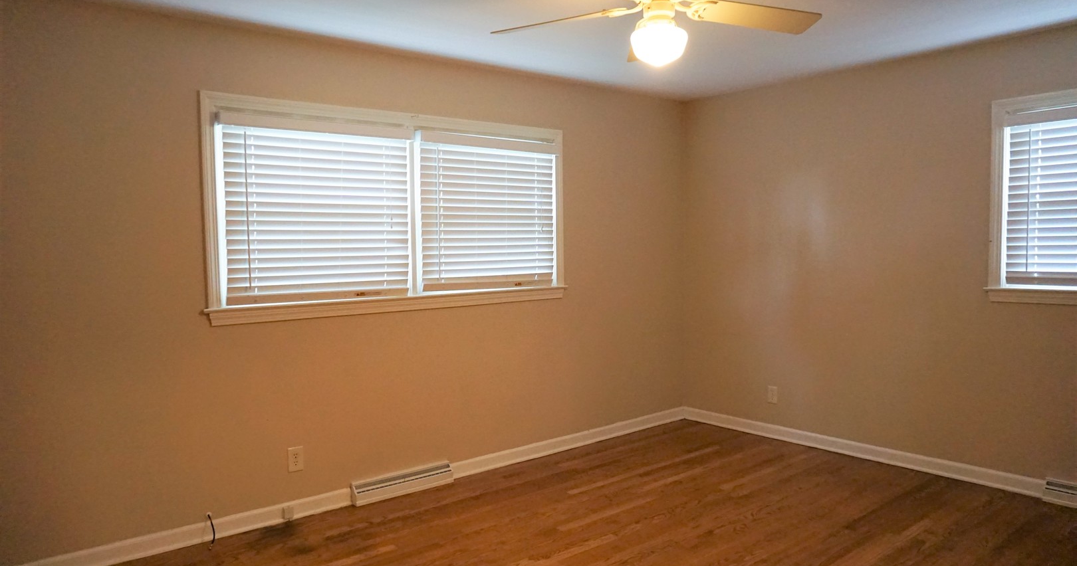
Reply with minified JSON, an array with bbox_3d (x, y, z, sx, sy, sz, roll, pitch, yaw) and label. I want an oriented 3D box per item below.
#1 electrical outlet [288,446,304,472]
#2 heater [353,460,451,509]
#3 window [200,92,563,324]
[{"bbox_3d":[-1.236,0.898,3.650,0.074,0.123,0.009,-3,4,-39],"label":"electrical outlet"},{"bbox_3d":[-0.749,1.117,4.011,0.607,0.113,0.071,-3,4,-39],"label":"heater"},{"bbox_3d":[-0.695,-0.393,4.019,2.236,1.091,0.068,-3,4,-39],"label":"window"}]

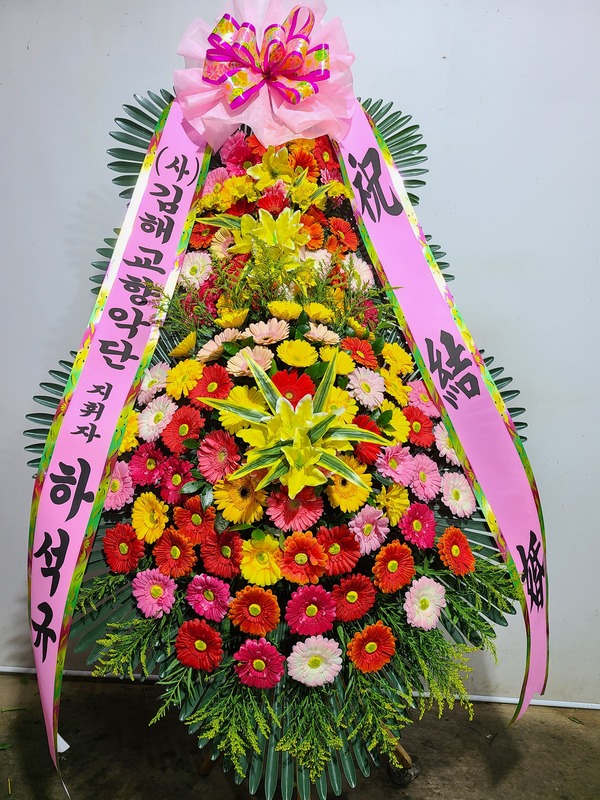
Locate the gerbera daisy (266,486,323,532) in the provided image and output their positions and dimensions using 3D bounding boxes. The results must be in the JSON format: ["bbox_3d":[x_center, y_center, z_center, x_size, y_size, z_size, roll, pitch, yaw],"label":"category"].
[{"bbox_3d":[-0.009,0.214,1.200,0.113,0.113,0.042,-1,0,0],"label":"gerbera daisy"}]

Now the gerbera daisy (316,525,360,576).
[{"bbox_3d":[0.081,0.316,1.260,0.107,0.107,0.038,0,-8,-11],"label":"gerbera daisy"}]

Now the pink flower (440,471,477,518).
[{"bbox_3d":[0.341,0.210,1.309,0.107,0.107,0.035,-7,-25,-42],"label":"pink flower"}]

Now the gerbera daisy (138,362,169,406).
[{"bbox_3d":[-0.312,-0.031,1.315,0.108,0.108,0.035,8,-19,44],"label":"gerbera daisy"}]

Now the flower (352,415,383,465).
[{"bbox_3d":[0.131,0.086,1.257,0.035,0.106,0.106,-19,-7,42],"label":"flower"}]

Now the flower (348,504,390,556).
[{"bbox_3d":[0.154,0.287,1.330,0.102,0.108,0.038,-4,-6,-20],"label":"flower"}]

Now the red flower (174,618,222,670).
[{"bbox_3d":[-0.203,0.505,1.240,0.109,0.109,0.035,3,-9,23],"label":"red flower"}]

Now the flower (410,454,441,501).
[{"bbox_3d":[0.266,0.170,1.304,0.105,0.105,0.035,-8,-14,-45],"label":"flower"}]

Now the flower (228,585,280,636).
[{"bbox_3d":[-0.097,0.448,1.280,0.110,0.110,0.036,0,-19,0],"label":"flower"}]

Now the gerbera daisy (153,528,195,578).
[{"bbox_3d":[-0.254,0.316,1.249,0.105,0.105,0.042,2,-6,22],"label":"gerbera daisy"}]

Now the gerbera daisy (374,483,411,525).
[{"bbox_3d":[0.199,0.224,1.290,0.096,0.096,0.042,-2,-4,-25],"label":"gerbera daisy"}]

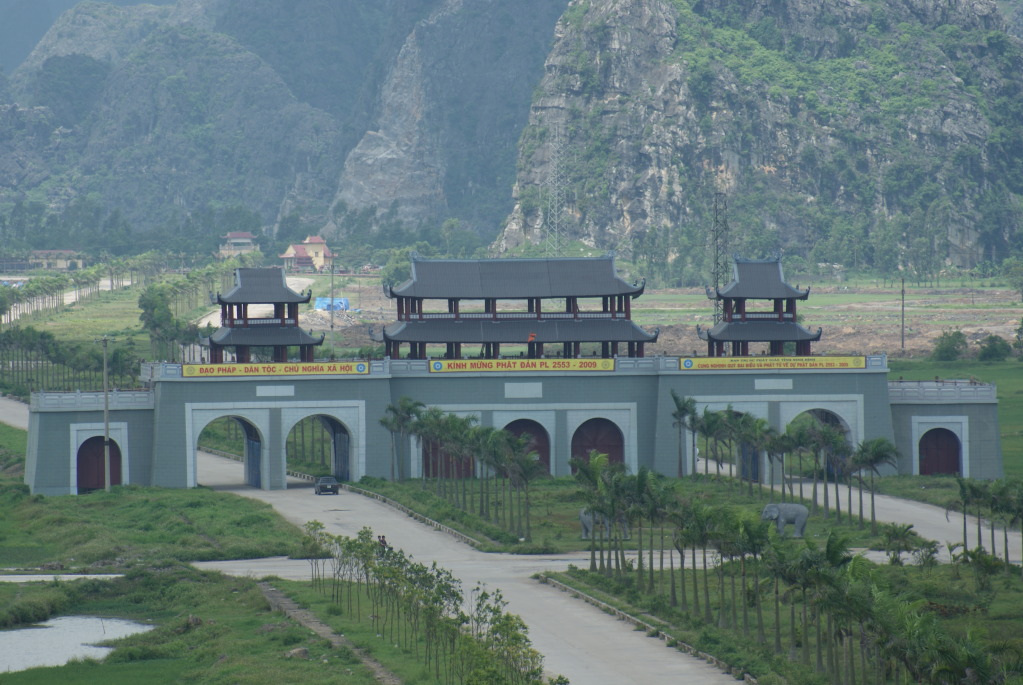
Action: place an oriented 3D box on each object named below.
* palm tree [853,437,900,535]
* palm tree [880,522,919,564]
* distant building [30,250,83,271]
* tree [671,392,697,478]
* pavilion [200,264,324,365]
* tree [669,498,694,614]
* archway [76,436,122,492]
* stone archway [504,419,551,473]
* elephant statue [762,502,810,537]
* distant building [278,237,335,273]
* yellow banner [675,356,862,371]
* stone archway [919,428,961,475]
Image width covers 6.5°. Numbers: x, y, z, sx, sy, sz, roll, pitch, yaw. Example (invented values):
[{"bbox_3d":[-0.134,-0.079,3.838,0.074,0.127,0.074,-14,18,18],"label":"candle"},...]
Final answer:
[{"bbox_3d":[26.051,10.150,640.524,3.600,7.000,3.600,-1,1,0],"label":"palm tree"},{"bbox_3d":[26.127,13.586,604.299,2.600,2.899,2.600,0,1,0],"label":"palm tree"},{"bbox_3d":[-119.300,-21.369,2354.000,14.421,5.506,8.000,-1,1,-6],"label":"distant building"},{"bbox_3d":[14.339,7.689,745.000,2.240,7.400,2.300,-1,1,0],"label":"tree"},{"bbox_3d":[-20.758,-2.103,754.000,9.700,8.580,7.200,-1,1,-6],"label":"pavilion"},{"bbox_3d":[10.303,12.879,543.208,2.100,6.847,2.100,0,1,0],"label":"tree"},{"bbox_3d":[-34.736,10.268,754.458,3.812,4.837,1.500,-1,1,-10],"label":"archway"},{"bbox_3d":[0.972,8.912,760.737,4.478,4.877,1.500,-1,1,-10],"label":"stone archway"},{"bbox_3d":[19.362,12.580,636.074,3.370,2.450,1.400,-1,1,-8],"label":"elephant statue"},{"bbox_3d":[-53.751,-23.073,2350.000,14.000,9.440,11.000,-1,1,-18],"label":"distant building"},{"bbox_3d":[21.700,1.753,748.026,15.780,0.980,0.100,-1,1,-8],"label":"yellow banner"},{"bbox_3d":[35.384,9.075,753.231,3.490,3.860,3.000,-1,1,-8],"label":"stone archway"}]

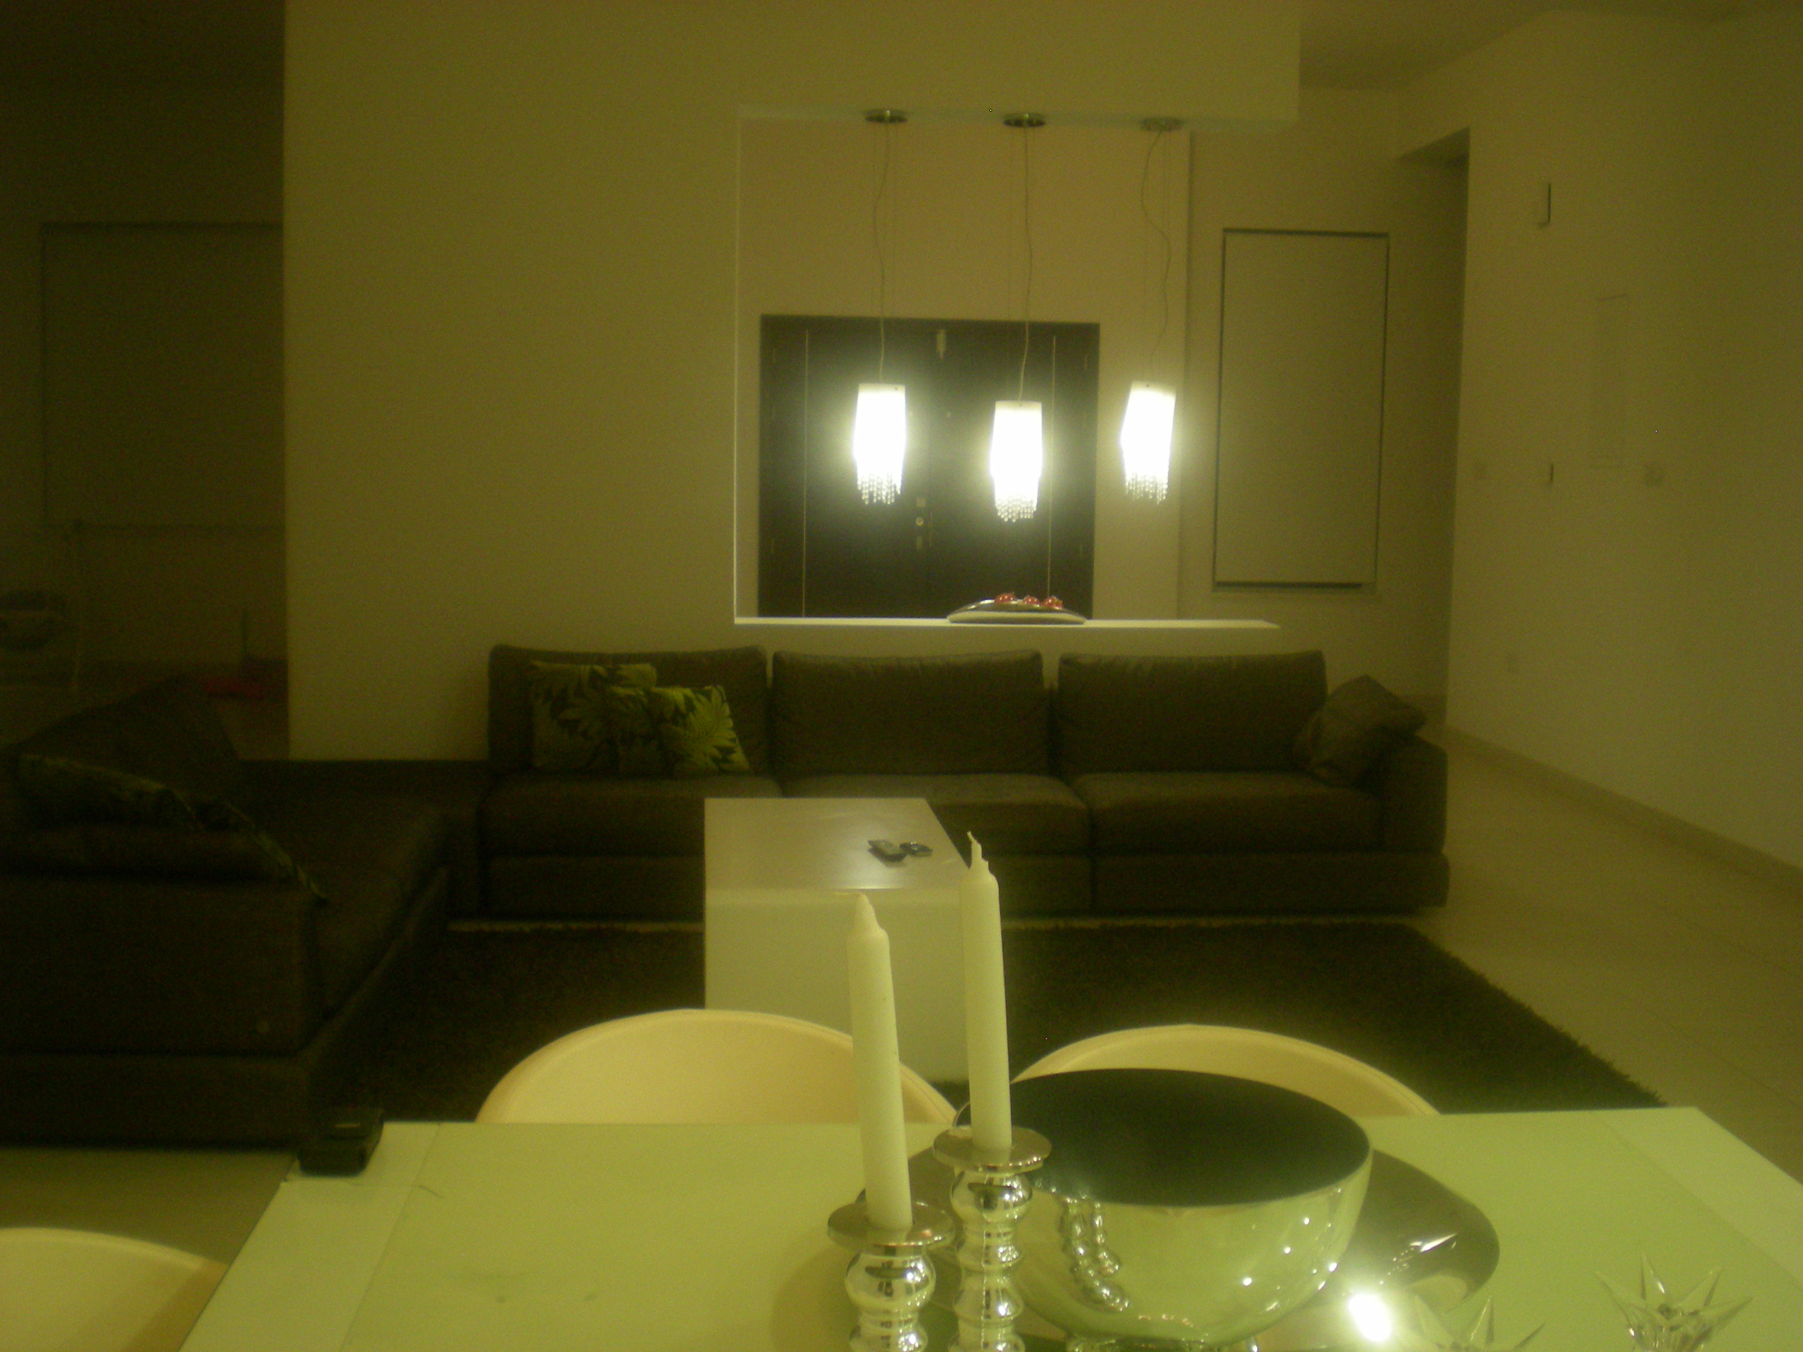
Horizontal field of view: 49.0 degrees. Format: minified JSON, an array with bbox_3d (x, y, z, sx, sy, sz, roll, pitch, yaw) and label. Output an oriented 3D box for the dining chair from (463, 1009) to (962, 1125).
[{"bbox_3d":[-0.215,0.837,2.210,0.570,0.790,0.550,0,7,-10],"label":"dining chair"}]

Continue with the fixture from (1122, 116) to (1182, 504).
[{"bbox_3d":[0.883,-1.290,6.973,0.200,1.337,0.180,0,7,-5],"label":"fixture"}]

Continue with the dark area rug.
[{"bbox_3d":[0.182,0.874,5.060,3.050,0.030,2.050,0,7,-5],"label":"dark area rug"}]

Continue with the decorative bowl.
[{"bbox_3d":[0.203,0.456,1.573,0.315,0.190,0.315,1,7,0],"label":"decorative bowl"}]

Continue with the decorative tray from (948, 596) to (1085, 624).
[{"bbox_3d":[0.412,-0.234,7.055,0.480,0.095,0.200,0,7,-5],"label":"decorative tray"}]

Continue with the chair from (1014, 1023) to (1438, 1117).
[{"bbox_3d":[0.358,0.847,2.200,0.570,0.790,0.550,1,7,-3],"label":"chair"}]

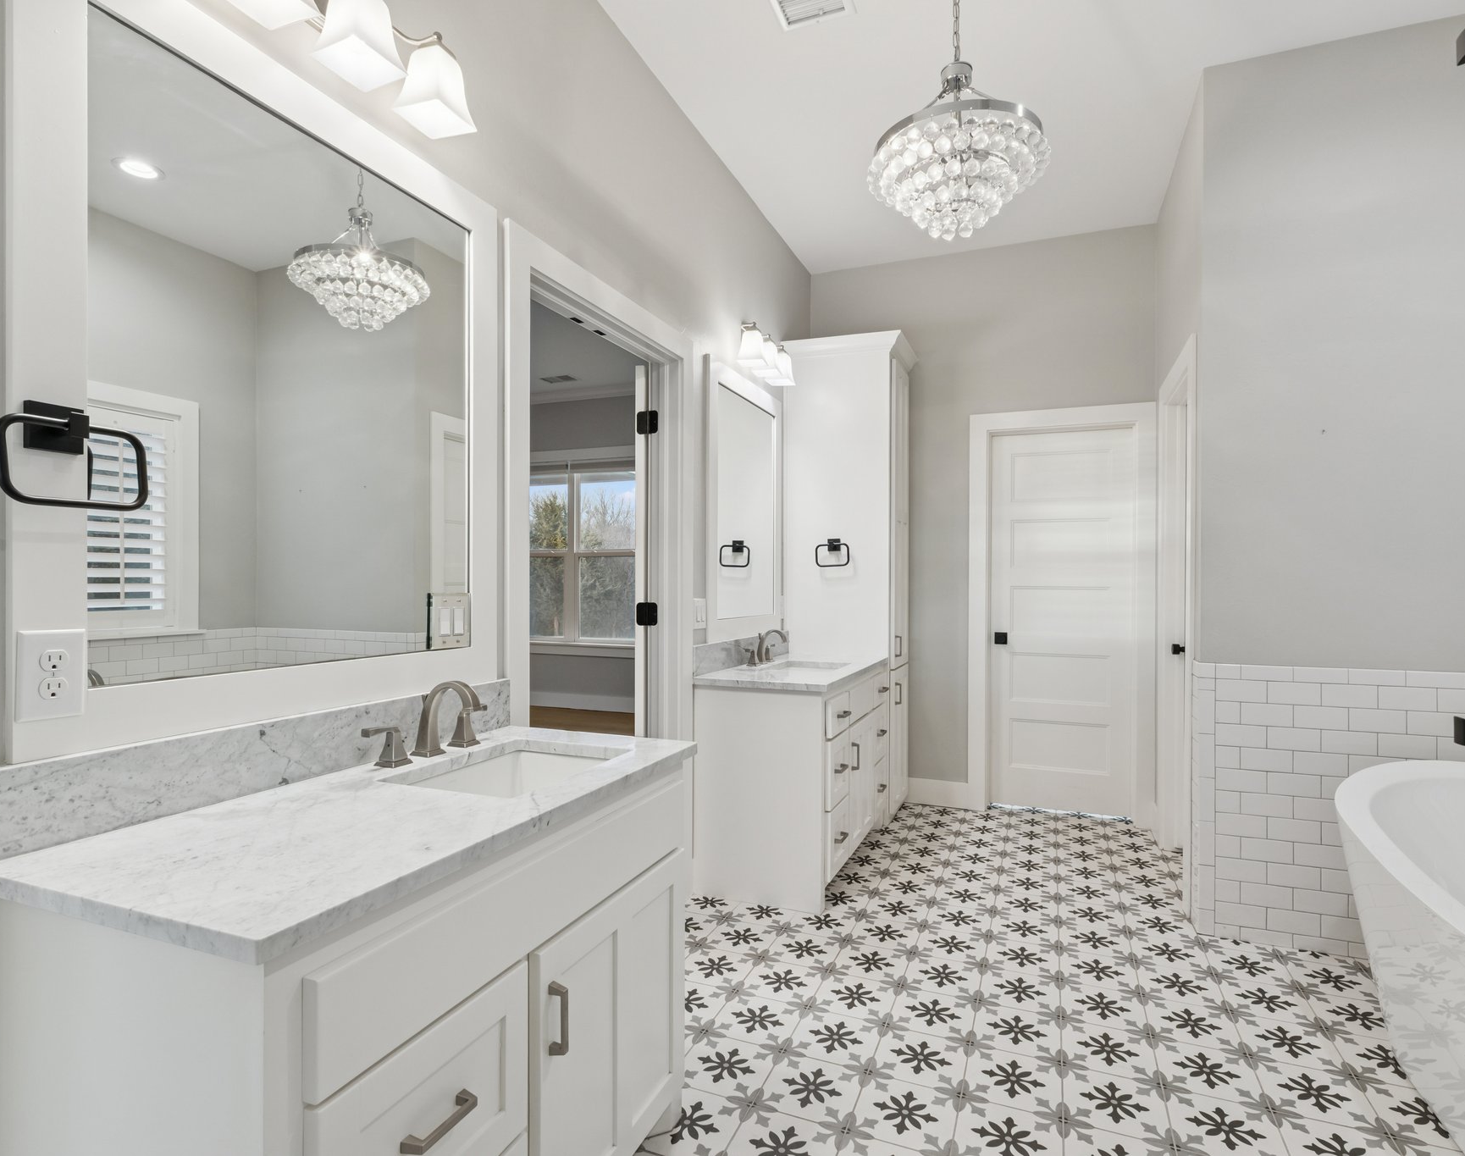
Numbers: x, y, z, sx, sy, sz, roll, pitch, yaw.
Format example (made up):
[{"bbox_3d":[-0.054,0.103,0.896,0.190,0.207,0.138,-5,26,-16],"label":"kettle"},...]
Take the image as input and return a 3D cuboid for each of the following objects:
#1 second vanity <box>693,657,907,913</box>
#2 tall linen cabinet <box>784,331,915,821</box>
[{"bbox_3d":[0.325,0.839,3.559,0.570,0.859,1.225,0,-1,22],"label":"second vanity"},{"bbox_3d":[0.649,-0.004,4.293,0.610,2.564,0.390,0,-1,22],"label":"tall linen cabinet"}]

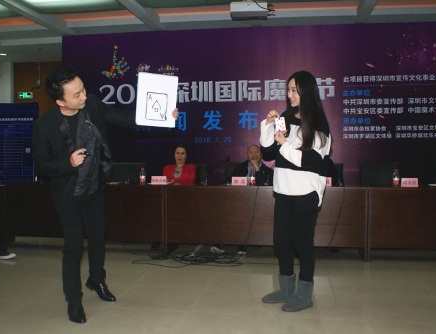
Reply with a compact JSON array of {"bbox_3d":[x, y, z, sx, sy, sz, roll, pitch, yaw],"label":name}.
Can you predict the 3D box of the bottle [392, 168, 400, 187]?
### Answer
[{"bbox_3d":[1.861,0.113,5.220,0.062,0.192,0.062,0,1,0],"label":"bottle"}]

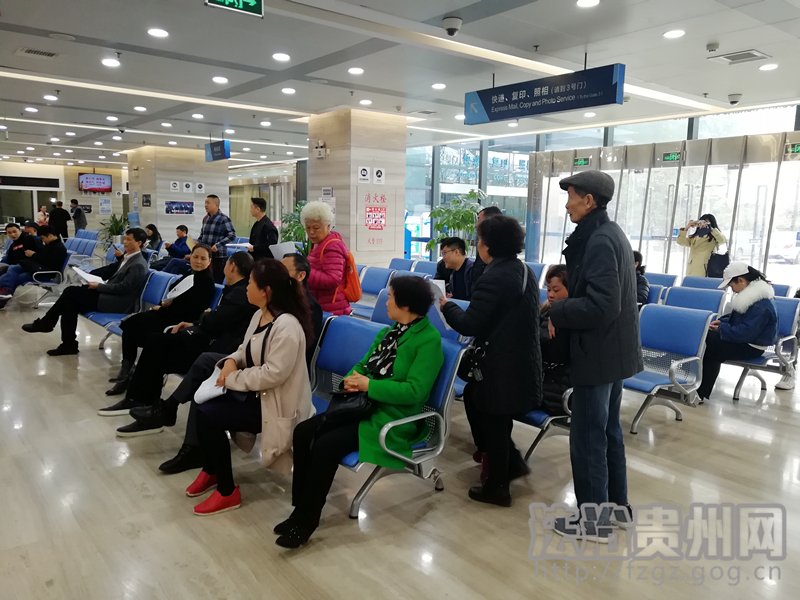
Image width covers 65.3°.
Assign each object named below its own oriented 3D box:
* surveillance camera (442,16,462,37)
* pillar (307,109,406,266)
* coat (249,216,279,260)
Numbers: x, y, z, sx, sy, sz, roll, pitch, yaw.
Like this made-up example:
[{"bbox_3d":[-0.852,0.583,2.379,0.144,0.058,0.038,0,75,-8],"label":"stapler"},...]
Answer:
[{"bbox_3d":[0.441,-2.283,5.267,0.170,0.145,0.170,1,8,0],"label":"surveillance camera"},{"bbox_3d":[-0.754,-1.586,10.858,1.150,3.100,1.300,-5,10,-38],"label":"pillar"},{"bbox_3d":[-1.991,-0.888,9.100,0.420,0.680,0.500,0,8,-6],"label":"coat"}]

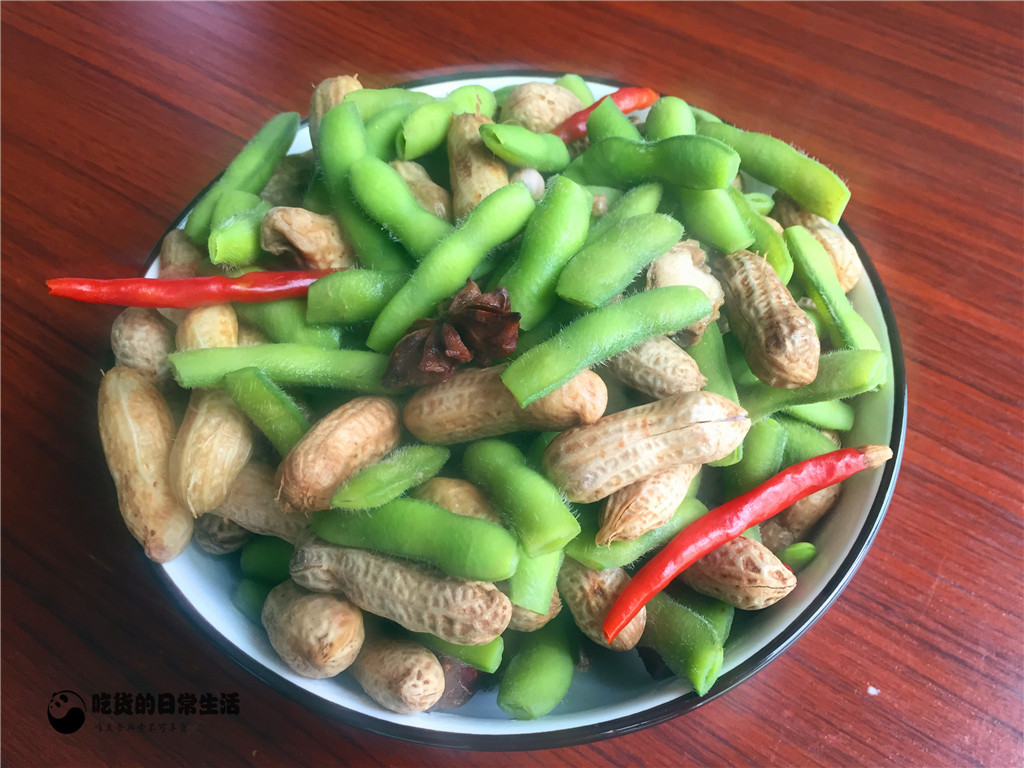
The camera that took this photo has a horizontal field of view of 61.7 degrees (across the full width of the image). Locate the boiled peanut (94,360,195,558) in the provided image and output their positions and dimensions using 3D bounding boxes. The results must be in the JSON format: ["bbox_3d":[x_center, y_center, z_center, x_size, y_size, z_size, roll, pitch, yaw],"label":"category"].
[{"bbox_3d":[-0.078,0.016,0.181,0.018,0.017,0.047,-20,66,-11],"label":"boiled peanut"}]

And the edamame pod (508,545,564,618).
[{"bbox_3d":[0.007,0.031,0.172,0.011,0.009,0.031,11,67,7],"label":"edamame pod"}]

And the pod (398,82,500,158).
[{"bbox_3d":[-0.017,-0.074,0.241,0.012,0.011,0.037,38,58,22],"label":"pod"}]

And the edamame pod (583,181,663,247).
[{"bbox_3d":[0.022,-0.036,0.209,0.037,0.011,0.012,-41,64,-8],"label":"edamame pod"}]

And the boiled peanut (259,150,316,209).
[{"bbox_3d":[-0.063,-0.056,0.238,0.033,0.016,0.017,-42,67,-18],"label":"boiled peanut"}]

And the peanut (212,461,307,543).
[{"bbox_3d":[-0.052,0.025,0.178,0.029,0.015,0.015,22,61,11],"label":"peanut"}]

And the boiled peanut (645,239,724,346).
[{"bbox_3d":[0.040,-0.021,0.196,0.017,0.013,0.026,-9,65,-4],"label":"boiled peanut"}]

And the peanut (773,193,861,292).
[{"bbox_3d":[0.077,-0.037,0.221,0.013,0.013,0.032,-26,68,-14],"label":"peanut"}]

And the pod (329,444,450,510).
[{"bbox_3d":[-0.024,0.018,0.170,0.025,0.009,0.010,-23,60,-5],"label":"pod"}]

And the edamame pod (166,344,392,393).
[{"bbox_3d":[-0.047,-0.003,0.176,0.047,0.010,0.011,1,58,5],"label":"edamame pod"}]

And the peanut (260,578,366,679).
[{"bbox_3d":[-0.042,0.051,0.179,0.020,0.019,0.031,-22,31,-11],"label":"peanut"}]

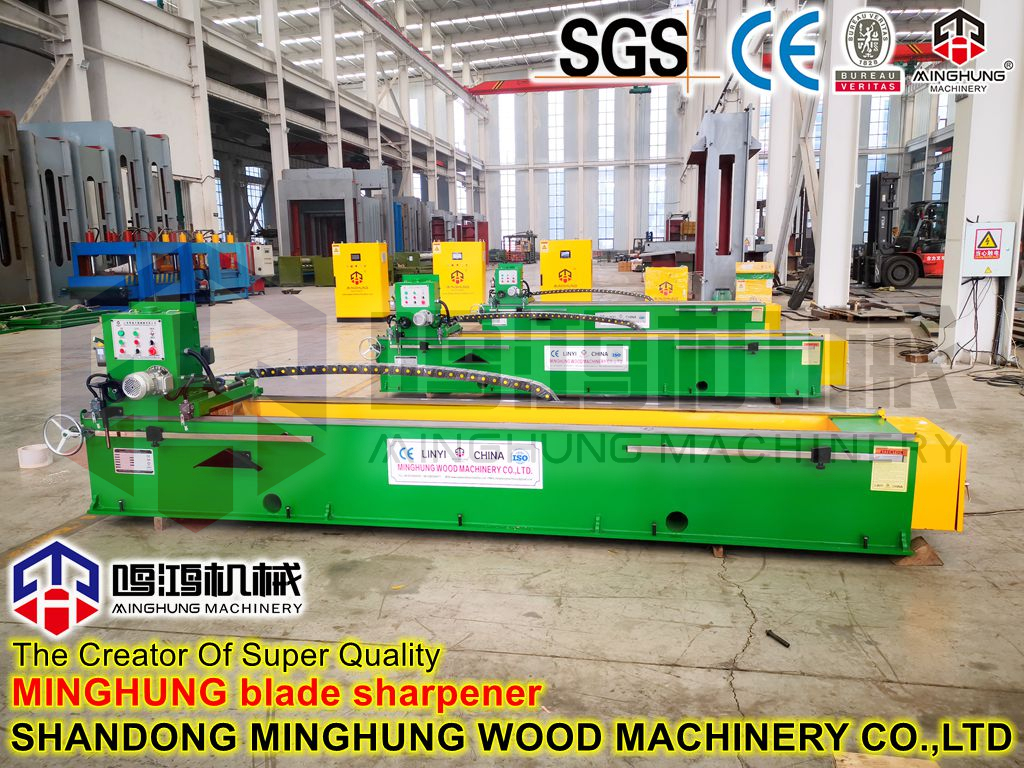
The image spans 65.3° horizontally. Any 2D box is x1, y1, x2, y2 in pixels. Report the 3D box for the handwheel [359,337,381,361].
[{"bbox_3d":[-1.377,-0.346,7.788,0.229,0.229,0.058,1,10,10],"label":"handwheel"}]

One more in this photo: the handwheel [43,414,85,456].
[{"bbox_3d":[-2.342,0.268,4.179,0.228,0.228,0.058,1,10,10],"label":"handwheel"}]

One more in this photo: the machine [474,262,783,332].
[{"bbox_3d":[1.668,-1.254,12.080,4.466,1.145,0.899,1,10,10],"label":"machine"}]

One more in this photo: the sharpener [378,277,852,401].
[{"bbox_3d":[0.859,-0.515,7.855,4.466,1.145,0.884,1,10,10],"label":"sharpener"}]

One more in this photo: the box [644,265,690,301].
[{"bbox_3d":[2.822,-1.568,14.622,0.759,1.135,0.440,0,10,9],"label":"box"}]

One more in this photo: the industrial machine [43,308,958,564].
[{"bbox_3d":[-0.171,0.135,4.233,4.495,1.145,0.870,1,10,11],"label":"industrial machine"}]

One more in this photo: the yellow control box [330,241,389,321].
[{"bbox_3d":[-2.986,-2.026,15.889,0.964,1.566,0.435,1,10,10],"label":"yellow control box"}]

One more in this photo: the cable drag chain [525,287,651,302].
[{"bbox_3d":[1.295,-1.451,13.260,2.146,0.333,0.110,0,10,9],"label":"cable drag chain"}]

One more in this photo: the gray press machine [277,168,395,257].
[{"bbox_3d":[-8.431,-7.671,38.545,3.542,5.100,5.250,0,10,9],"label":"gray press machine"}]

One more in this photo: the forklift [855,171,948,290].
[{"bbox_3d":[12.787,-4.793,24.825,5.450,3.450,2.200,0,10,9],"label":"forklift"}]

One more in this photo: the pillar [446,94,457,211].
[{"bbox_3d":[-6.281,-21.888,84.101,0.780,16.800,0.550,0,10,9],"label":"pillar"}]

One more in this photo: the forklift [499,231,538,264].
[{"bbox_3d":[0.664,-10.679,62.651,3.263,2.494,1.305,4,11,24],"label":"forklift"}]

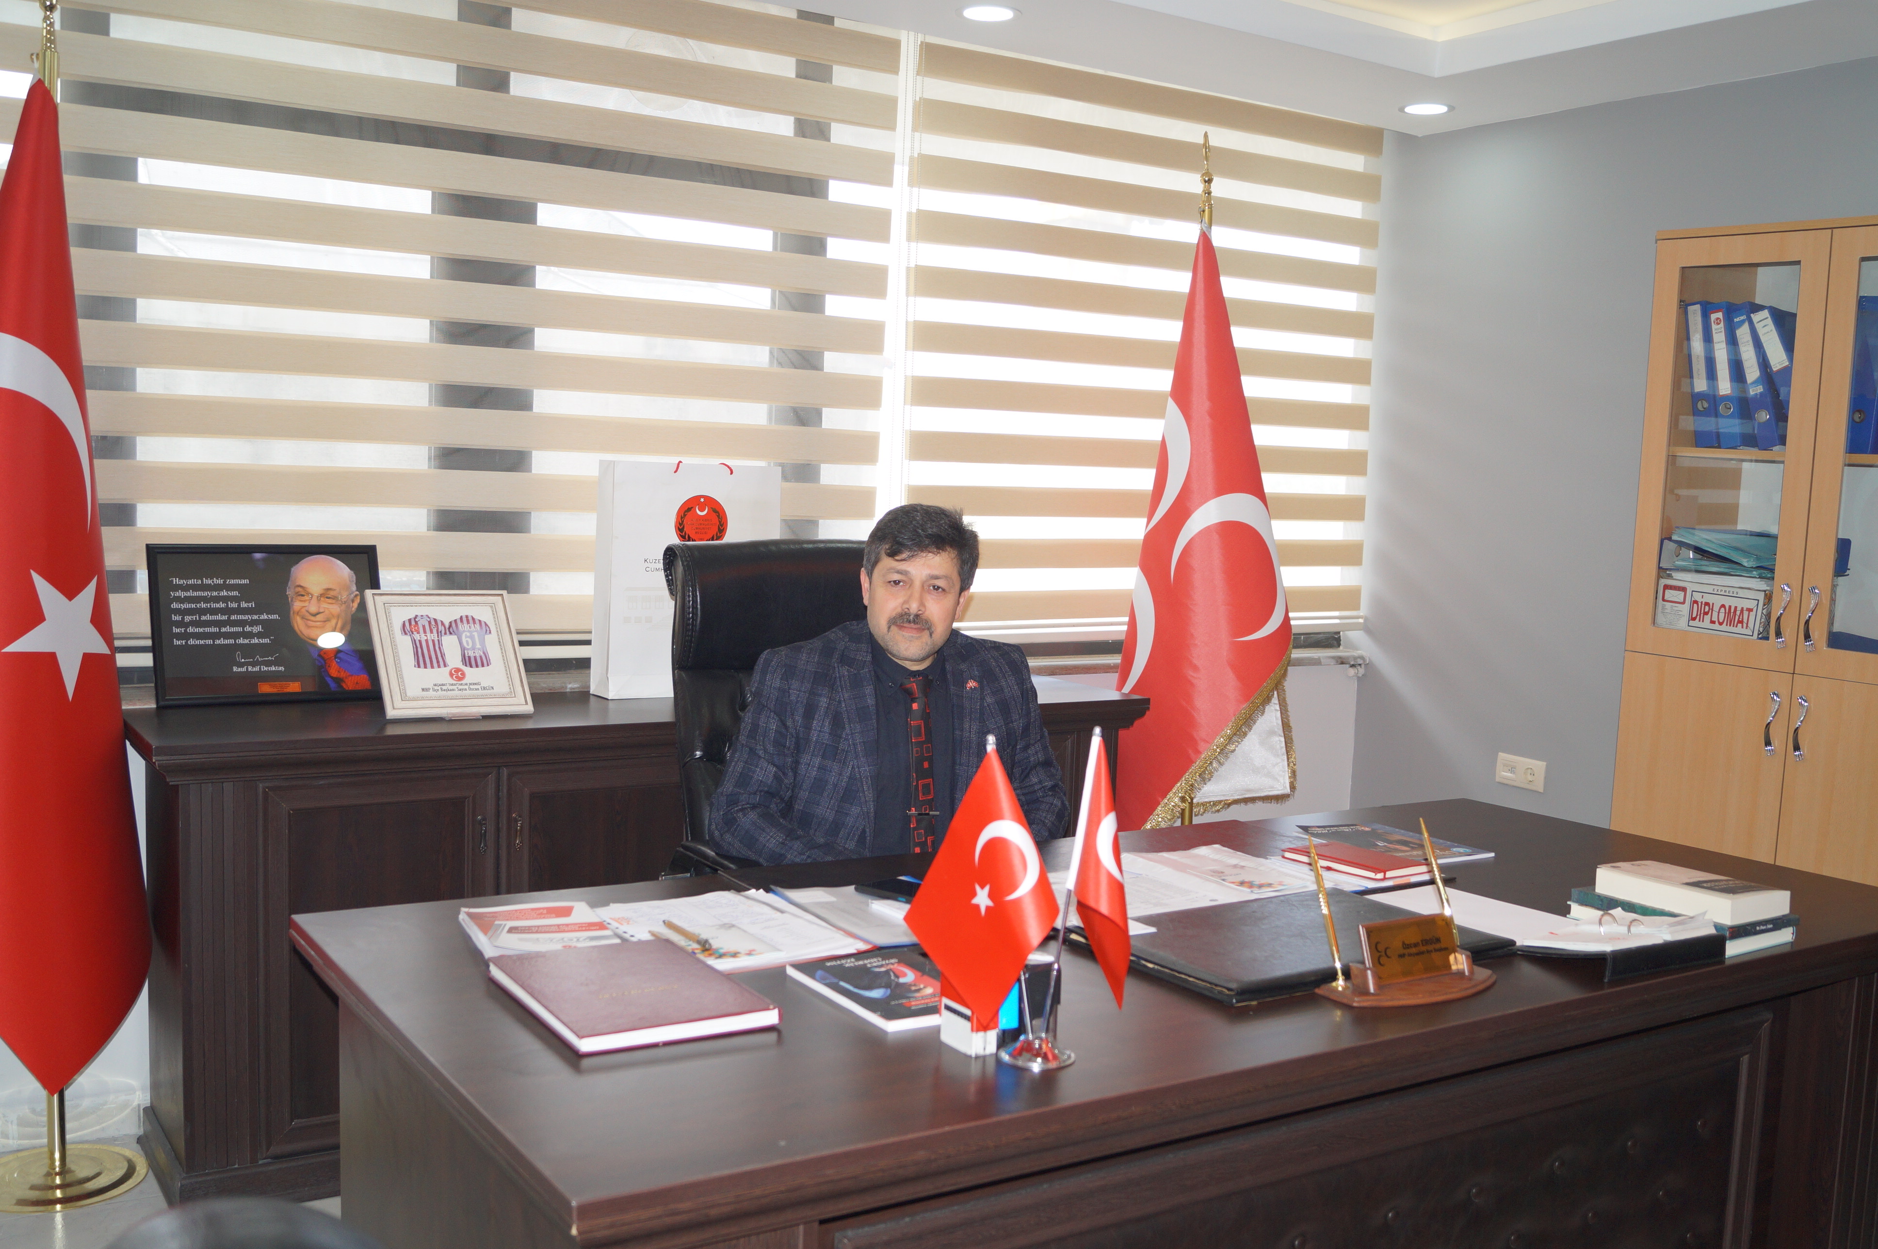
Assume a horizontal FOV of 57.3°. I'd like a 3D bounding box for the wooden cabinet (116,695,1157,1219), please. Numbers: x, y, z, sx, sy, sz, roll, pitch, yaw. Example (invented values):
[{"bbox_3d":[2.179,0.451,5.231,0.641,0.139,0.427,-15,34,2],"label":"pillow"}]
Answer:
[{"bbox_3d":[-0.543,0.566,3.643,2.104,0.805,0.436,-1,7,-32],"label":"wooden cabinet"}]

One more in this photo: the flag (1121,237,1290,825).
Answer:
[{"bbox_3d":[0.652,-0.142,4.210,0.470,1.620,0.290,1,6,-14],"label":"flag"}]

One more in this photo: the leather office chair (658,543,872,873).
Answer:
[{"bbox_3d":[-0.141,0.467,2.863,0.680,1.186,0.700,-1,6,-28],"label":"leather office chair"}]

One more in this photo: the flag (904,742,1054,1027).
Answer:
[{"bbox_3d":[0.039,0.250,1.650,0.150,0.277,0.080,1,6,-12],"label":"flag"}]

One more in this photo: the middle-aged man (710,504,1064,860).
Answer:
[{"bbox_3d":[-0.041,0.455,2.605,0.590,1.267,0.700,0,6,-19],"label":"middle-aged man"}]

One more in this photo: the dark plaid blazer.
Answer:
[{"bbox_3d":[-0.094,0.286,2.705,0.580,0.580,0.360,0,6,-19],"label":"dark plaid blazer"}]

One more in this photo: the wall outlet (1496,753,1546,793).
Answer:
[{"bbox_3d":[1.512,0.385,4.465,0.013,0.080,0.152,-1,7,-32],"label":"wall outlet"}]

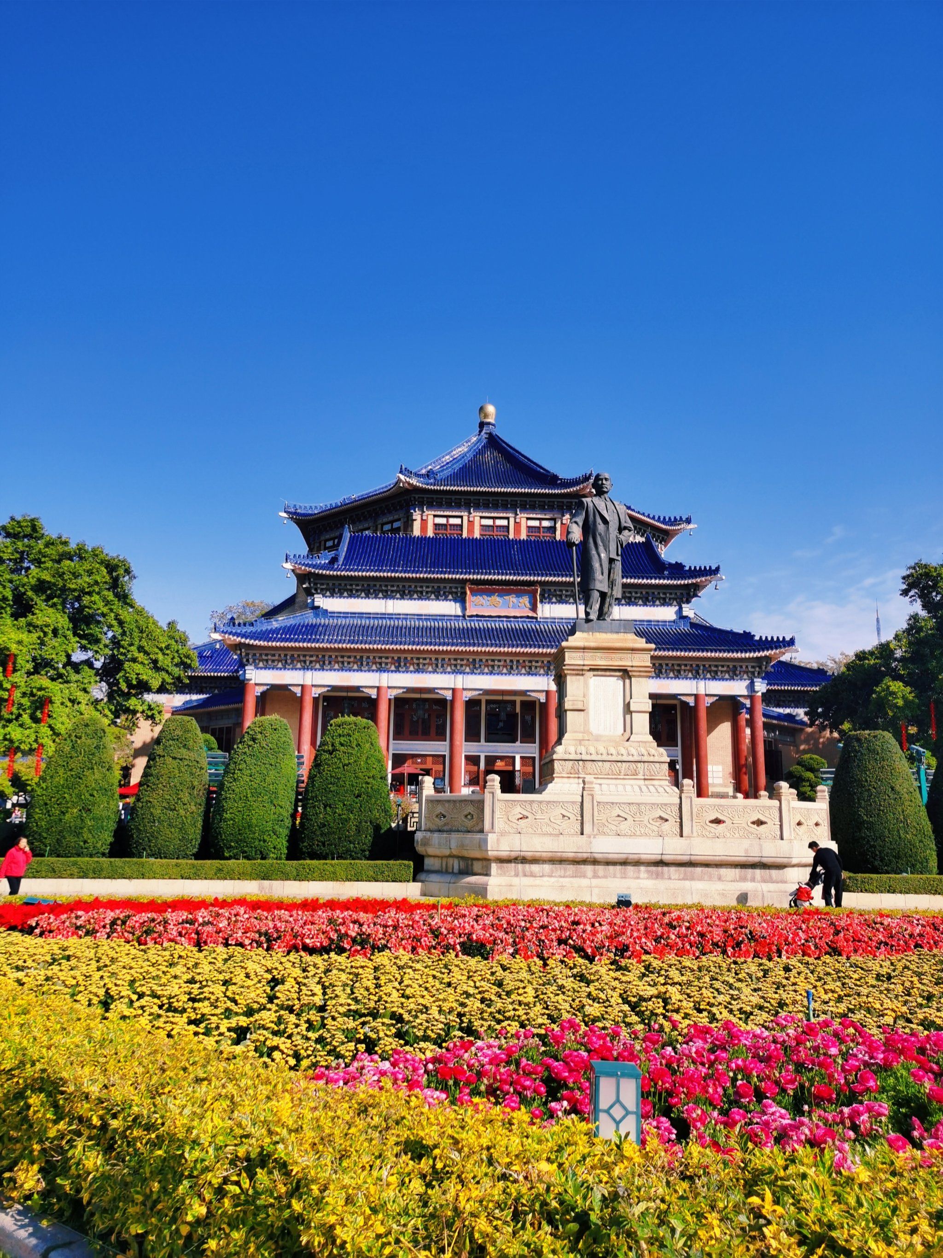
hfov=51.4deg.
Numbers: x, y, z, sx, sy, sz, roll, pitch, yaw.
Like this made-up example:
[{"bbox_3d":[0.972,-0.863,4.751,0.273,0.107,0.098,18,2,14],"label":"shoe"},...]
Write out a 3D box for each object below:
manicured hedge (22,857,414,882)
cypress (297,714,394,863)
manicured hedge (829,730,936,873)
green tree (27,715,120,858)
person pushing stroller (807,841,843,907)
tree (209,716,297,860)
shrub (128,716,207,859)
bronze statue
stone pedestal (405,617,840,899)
[{"bbox_3d":[-5.946,5.774,23.562,9.042,0.462,0.750,3,-11,-9],"label":"manicured hedge"},{"bbox_3d":[-3.297,4.366,25.734,2.421,4.017,2.421,2,-11,-2],"label":"cypress"},{"bbox_3d":[10.879,4.708,25.844,2.871,4.006,2.871,2,-11,-2],"label":"manicured hedge"},{"bbox_3d":[-10.258,4.181,25.161,2.368,3.852,2.368,2,-11,-2],"label":"green tree"},{"bbox_3d":[7.742,5.407,21.409,0.780,1.538,0.500,0,-11,8],"label":"person pushing stroller"},{"bbox_3d":[-5.709,4.310,25.619,2.282,3.977,2.282,2,-11,-2],"label":"tree"},{"bbox_3d":[-7.859,4.241,25.391,2.033,3.930,2.033,2,-11,-2],"label":"shrub"},{"bbox_3d":[3.819,-2.459,29.002,1.988,4.563,1.200,2,-11,-2],"label":"bronze statue"},{"bbox_3d":[3.750,3.538,27.808,10.306,7.530,10.306,2,-11,-2],"label":"stone pedestal"}]

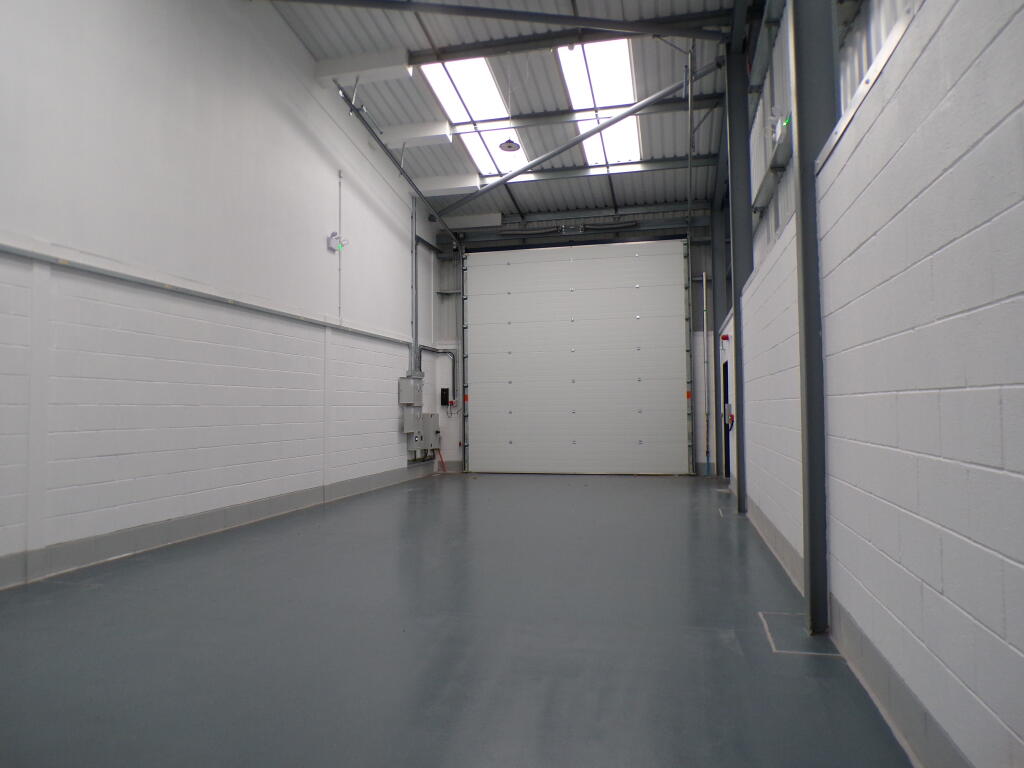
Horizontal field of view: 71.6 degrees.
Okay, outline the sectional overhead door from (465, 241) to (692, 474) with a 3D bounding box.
[{"bbox_3d":[1.229,-0.488,14.135,4.460,4.520,0.100,-1,-2,13],"label":"sectional overhead door"}]

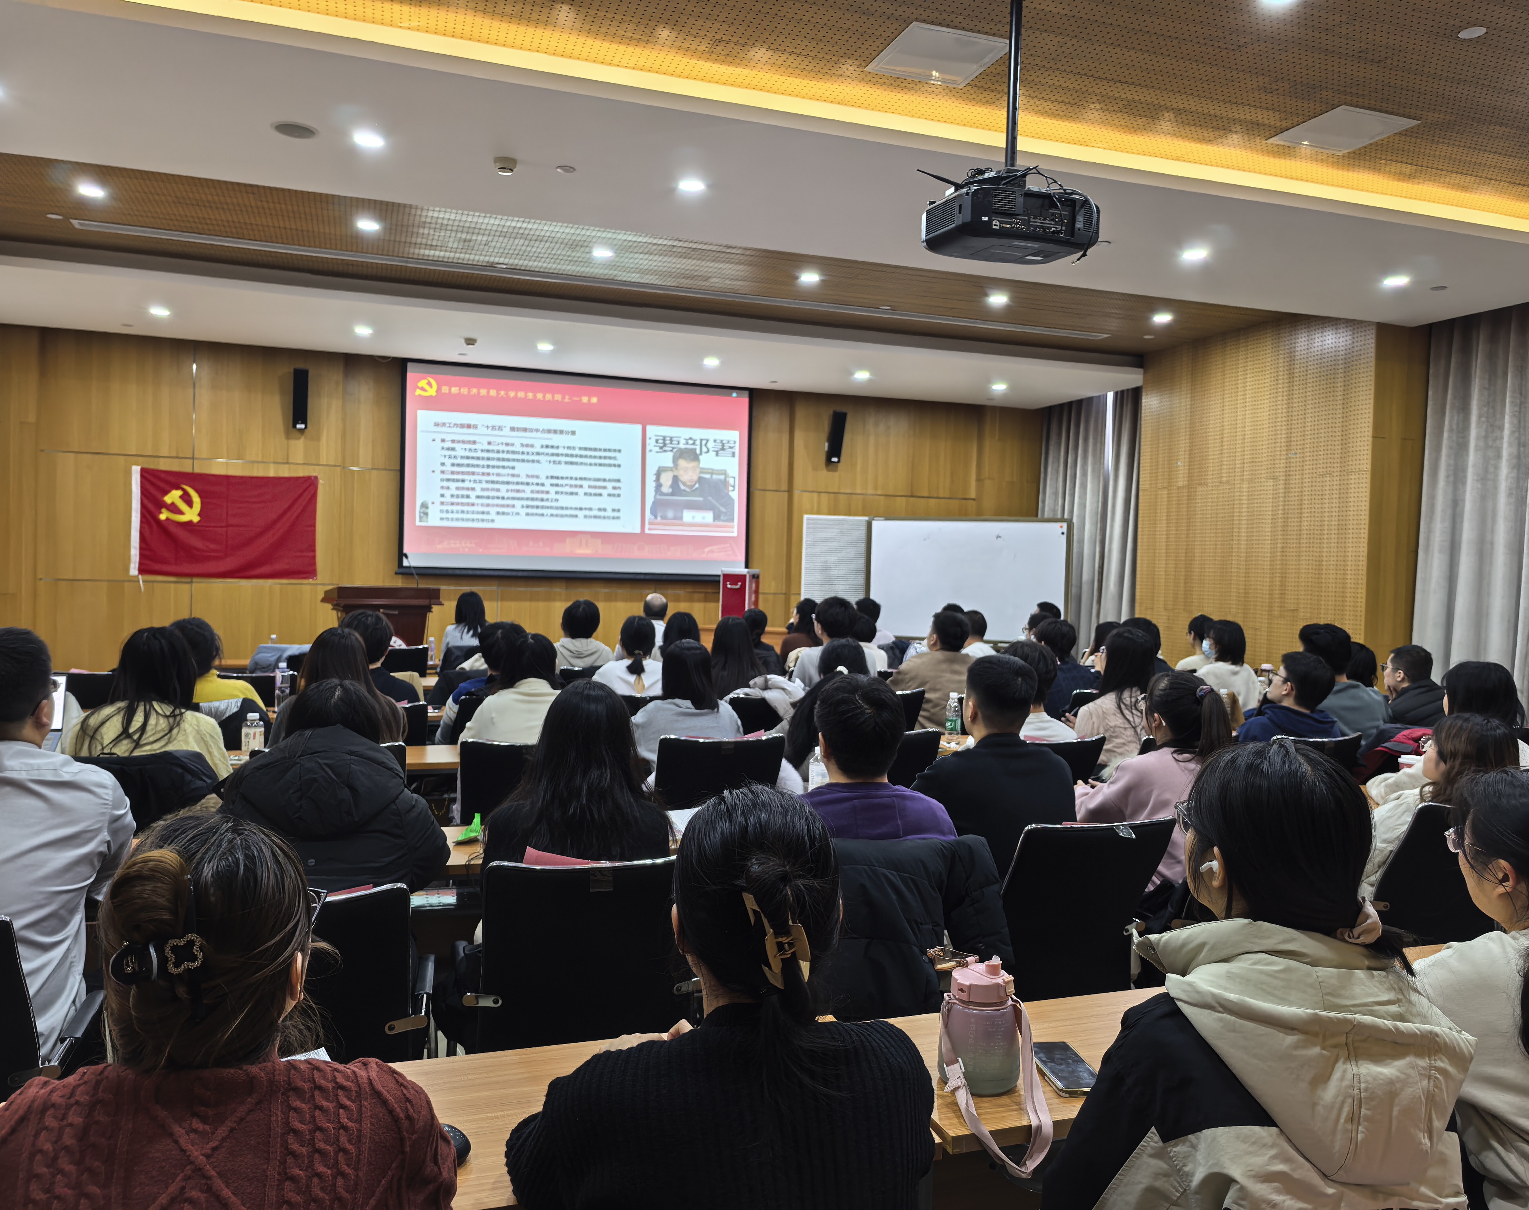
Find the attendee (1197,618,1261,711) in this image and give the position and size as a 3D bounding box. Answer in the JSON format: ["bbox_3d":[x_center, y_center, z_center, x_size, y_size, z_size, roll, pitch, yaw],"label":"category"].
[{"bbox_3d":[2.462,0.710,6.388,0.480,1.286,0.780,0,3,-29],"label":"attendee"}]

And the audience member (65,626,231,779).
[{"bbox_3d":[-1.963,0.701,3.623,0.500,1.267,0.740,1,2,-18],"label":"audience member"}]

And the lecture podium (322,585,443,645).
[{"bbox_3d":[-3.126,0.469,9.211,0.880,1.205,0.500,0,2,-35],"label":"lecture podium"}]

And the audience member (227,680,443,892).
[{"bbox_3d":[-0.996,0.791,2.613,0.530,1.240,0.760,1,2,-21],"label":"audience member"}]

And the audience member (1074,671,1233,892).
[{"bbox_3d":[0.998,0.803,3.252,0.480,1.239,0.740,1,2,-26],"label":"audience member"}]

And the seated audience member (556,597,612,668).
[{"bbox_3d":[-1.181,0.617,7.018,0.460,1.290,0.700,1,2,-21],"label":"seated audience member"}]

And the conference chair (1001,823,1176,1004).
[{"bbox_3d":[0.776,0.997,3.151,0.570,0.900,0.580,1,2,-21],"label":"conference chair"}]

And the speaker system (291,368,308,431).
[{"bbox_3d":[-4.144,-1.843,10.007,0.145,0.540,0.170,1,11,-19],"label":"speaker system"}]

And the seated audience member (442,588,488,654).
[{"bbox_3d":[-2.059,0.529,7.688,0.460,1.290,0.750,1,2,-19],"label":"seated audience member"}]

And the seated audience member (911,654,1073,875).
[{"bbox_3d":[0.543,0.772,3.250,0.520,1.276,0.740,1,2,-18],"label":"seated audience member"}]

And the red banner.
[{"bbox_3d":[-6.291,-0.939,13.085,1.980,1.235,0.030,1,2,-18],"label":"red banner"}]

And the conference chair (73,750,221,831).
[{"bbox_3d":[-2.048,0.890,3.669,0.580,0.910,0.600,1,2,-19],"label":"conference chair"}]

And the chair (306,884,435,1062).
[{"bbox_3d":[-0.989,0.958,2.207,0.570,0.920,0.610,1,2,-25],"label":"chair"}]

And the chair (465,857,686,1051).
[{"bbox_3d":[-0.429,0.978,2.610,0.580,0.900,0.580,1,2,-18],"label":"chair"}]

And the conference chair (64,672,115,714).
[{"bbox_3d":[-3.371,0.784,5.680,0.540,0.920,0.580,1,2,-18],"label":"conference chair"}]

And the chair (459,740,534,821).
[{"bbox_3d":[-0.820,0.896,3.917,0.570,0.920,0.610,1,2,-14],"label":"chair"}]

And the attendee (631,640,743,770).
[{"bbox_3d":[-0.353,0.743,4.313,0.460,1.231,0.720,1,2,-18],"label":"attendee"}]

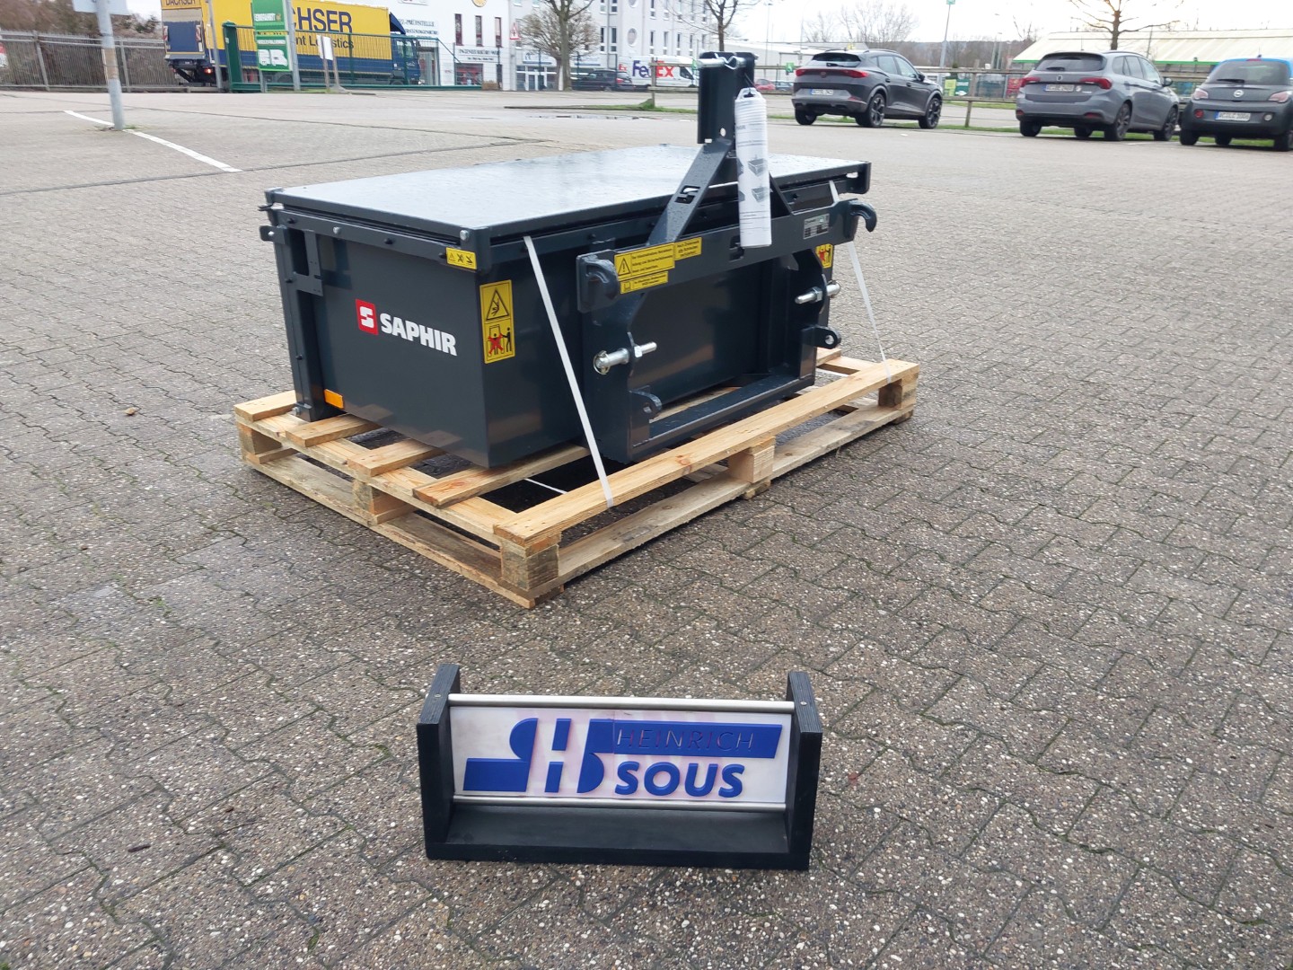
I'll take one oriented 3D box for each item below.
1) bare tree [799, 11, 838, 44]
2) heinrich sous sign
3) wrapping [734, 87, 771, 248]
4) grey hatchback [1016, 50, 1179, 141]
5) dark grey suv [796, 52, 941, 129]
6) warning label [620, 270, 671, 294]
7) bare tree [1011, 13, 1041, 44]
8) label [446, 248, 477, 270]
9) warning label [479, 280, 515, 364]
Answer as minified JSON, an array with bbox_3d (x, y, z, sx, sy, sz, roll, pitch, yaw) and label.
[{"bbox_3d":[17.150,-42.896,99.841,3.800,7.340,3.800,5,23,8],"label":"bare tree"},{"bbox_3d":[-0.037,0.410,1.475,0.550,0.235,0.147,1,24,2],"label":"heinrich sous sign"},{"bbox_3d":[0.254,-0.748,2.400,0.076,0.366,0.076,-3,21,1],"label":"wrapping"},{"bbox_3d":[8.650,-7.340,19.020,1.820,1.510,4.570,21,30,39],"label":"grey hatchback"},{"bbox_3d":[4.900,-8.580,21.850,1.870,1.520,4.450,18,28,35],"label":"dark grey suv"},{"bbox_3d":[0.000,-0.456,2.269,0.005,0.027,0.156,20,31,38],"label":"warning label"},{"bbox_3d":[35.971,-40.759,95.641,2.874,7.121,2.874,9,24,17],"label":"bare tree"},{"bbox_3d":[-0.400,-0.491,2.192,0.098,0.035,0.005,20,31,38],"label":"label"},{"bbox_3d":[-0.333,-0.368,2.281,0.005,0.178,0.089,20,31,38],"label":"warning label"}]

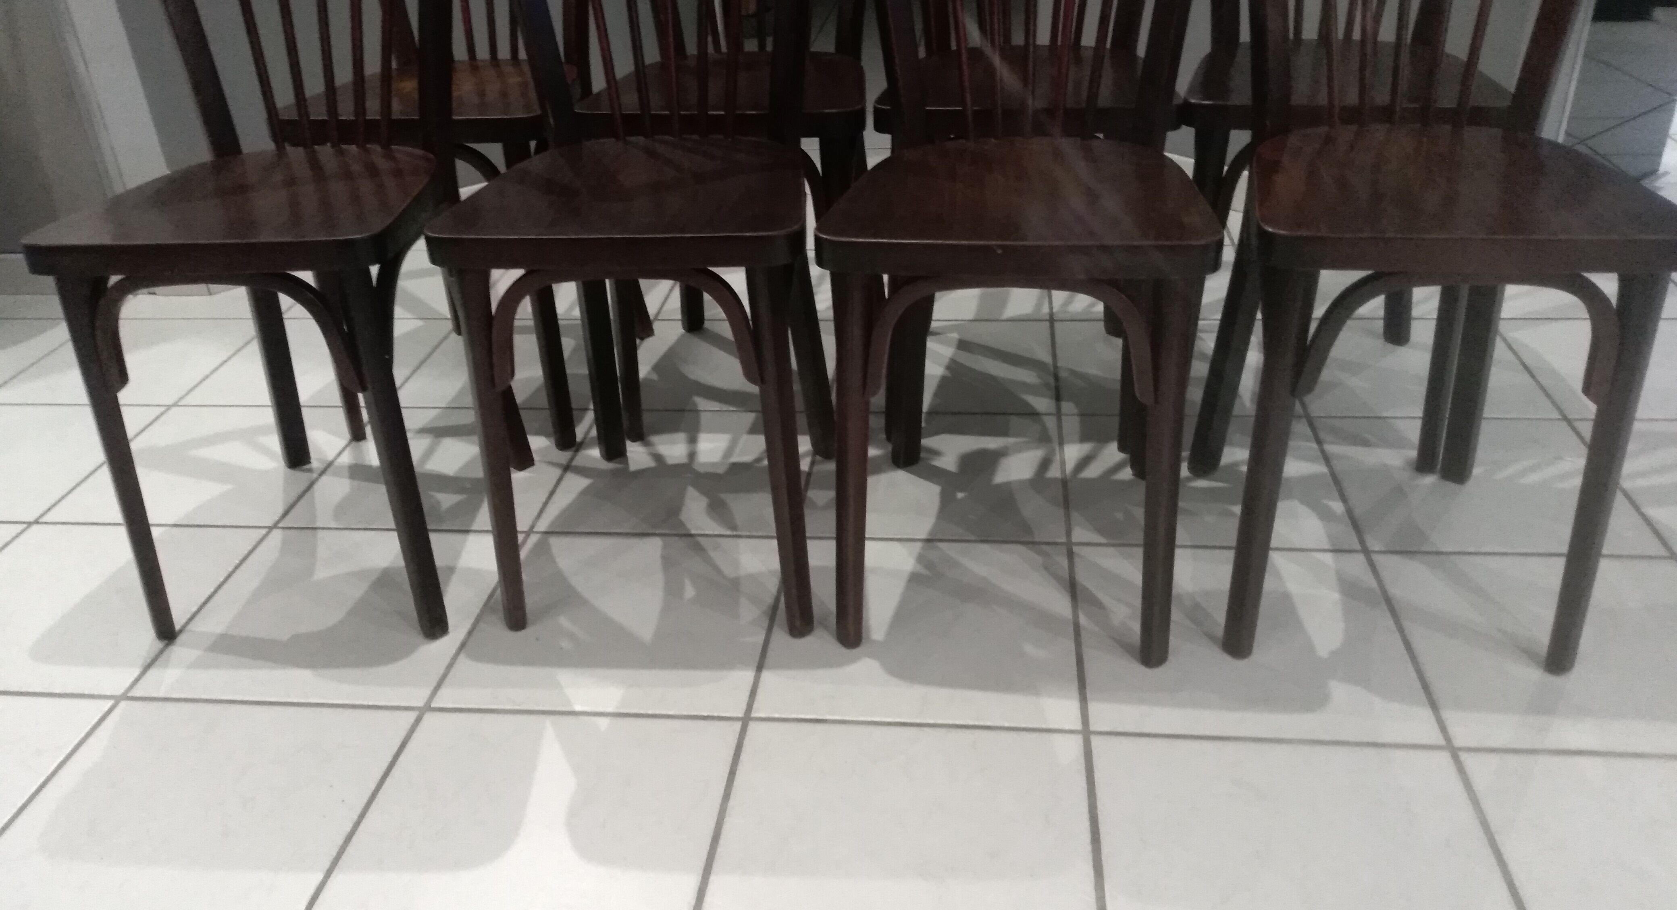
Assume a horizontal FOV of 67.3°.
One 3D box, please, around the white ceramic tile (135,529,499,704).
[{"bbox_3d":[-0.582,0.184,1.481,0.336,0.010,0.327,1,30,7],"label":"white ceramic tile"}]

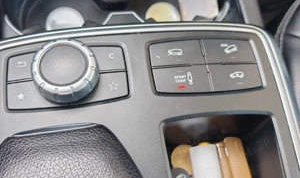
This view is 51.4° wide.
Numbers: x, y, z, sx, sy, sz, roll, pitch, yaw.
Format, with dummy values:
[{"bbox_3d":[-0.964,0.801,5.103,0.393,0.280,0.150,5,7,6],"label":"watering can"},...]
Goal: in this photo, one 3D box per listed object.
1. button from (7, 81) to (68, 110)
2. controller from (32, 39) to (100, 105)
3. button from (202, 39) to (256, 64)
[{"bbox_3d":[-0.077,0.004,0.216,0.041,0.005,0.020,-4,66,-11],"label":"button"},{"bbox_3d":[-0.060,-0.014,0.217,0.045,0.017,0.045,-4,66,-11],"label":"controller"},{"bbox_3d":[0.064,-0.030,0.256,0.042,0.005,0.022,-4,66,-11],"label":"button"}]

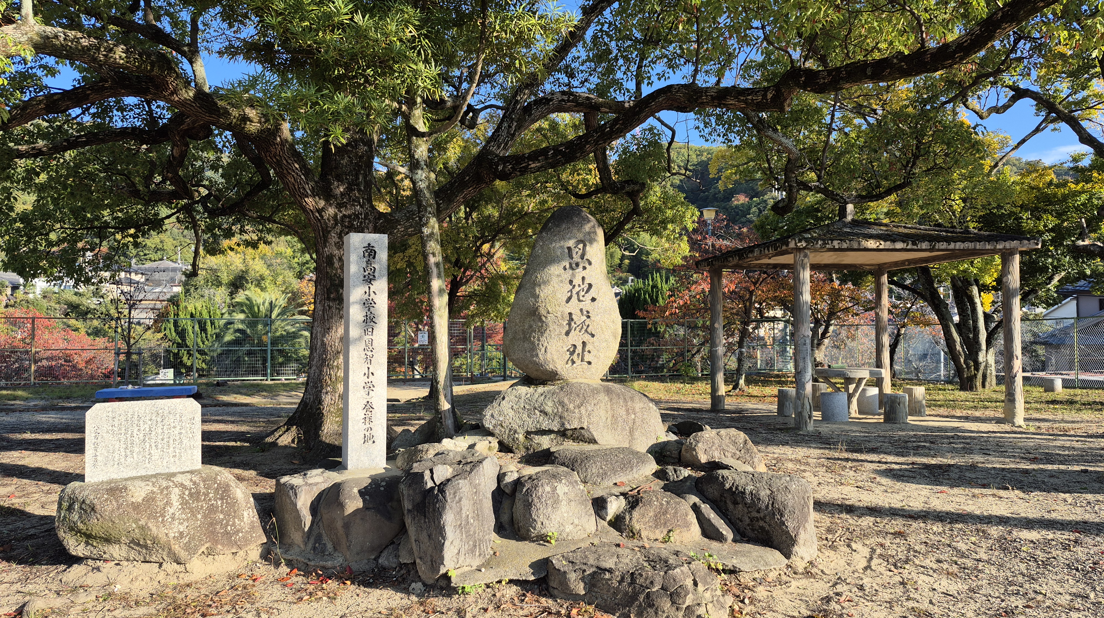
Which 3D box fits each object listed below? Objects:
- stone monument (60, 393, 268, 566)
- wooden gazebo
[{"bbox_3d":[-2.470,1.045,4.670,1.130,0.930,0.600,1,-2,-29],"label":"stone monument"},{"bbox_3d":[4.560,0.130,11.290,3.530,3.000,3.530,0,-2,-9],"label":"wooden gazebo"}]

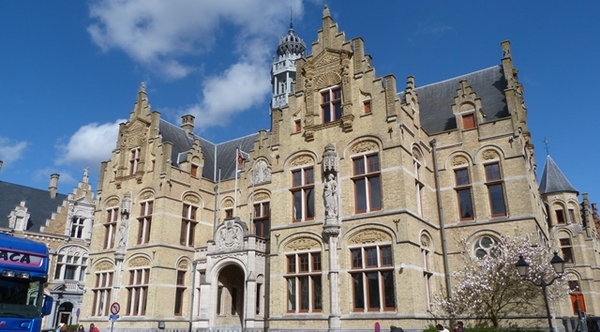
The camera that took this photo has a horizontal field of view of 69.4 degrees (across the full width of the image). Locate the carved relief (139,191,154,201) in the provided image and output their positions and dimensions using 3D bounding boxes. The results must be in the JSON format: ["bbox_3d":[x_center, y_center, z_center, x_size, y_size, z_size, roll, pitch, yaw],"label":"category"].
[{"bbox_3d":[-11.357,2.219,32.109,1.550,0.700,0.150,-13,-23,32],"label":"carved relief"}]

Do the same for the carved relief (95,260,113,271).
[{"bbox_3d":[-14.977,7.676,33.294,2.400,0.850,0.200,-13,-23,32],"label":"carved relief"}]

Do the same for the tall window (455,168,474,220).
[{"bbox_3d":[9.545,1.596,25.180,0.880,3.100,0.250,-13,-23,32],"label":"tall window"}]

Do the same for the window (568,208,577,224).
[{"bbox_3d":[28.058,5.115,44.679,0.765,1.581,0.255,4,-20,-11],"label":"window"}]

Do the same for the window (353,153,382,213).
[{"bbox_3d":[3.424,0.823,22.531,1.550,3.200,0.250,-13,-23,32],"label":"window"}]

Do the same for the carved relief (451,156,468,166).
[{"bbox_3d":[9.091,-0.250,24.680,1.050,0.700,0.200,-13,-23,32],"label":"carved relief"}]

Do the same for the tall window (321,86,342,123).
[{"bbox_3d":[1.810,-3.492,25.115,1.420,2.250,0.250,-13,-23,32],"label":"tall window"}]

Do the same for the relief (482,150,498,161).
[{"bbox_3d":[10.965,-0.608,24.953,0.950,0.680,0.150,-13,-23,32],"label":"relief"}]

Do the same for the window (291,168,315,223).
[{"bbox_3d":[0.199,1.667,25.416,1.520,3.200,0.250,-13,-23,32],"label":"window"}]

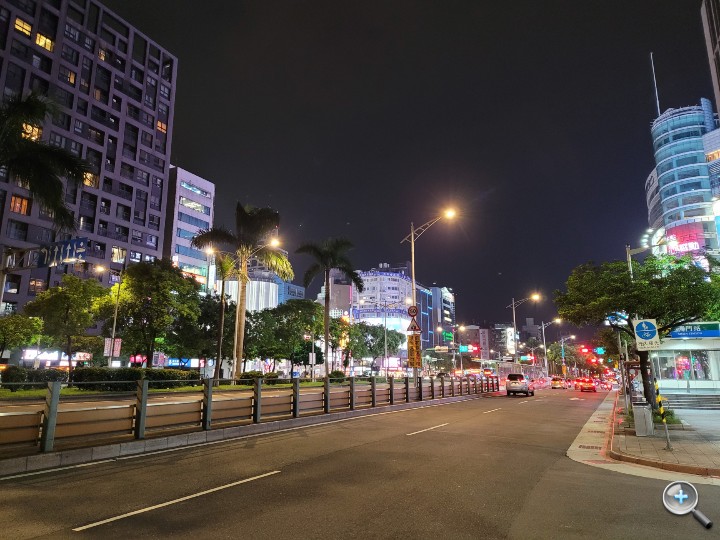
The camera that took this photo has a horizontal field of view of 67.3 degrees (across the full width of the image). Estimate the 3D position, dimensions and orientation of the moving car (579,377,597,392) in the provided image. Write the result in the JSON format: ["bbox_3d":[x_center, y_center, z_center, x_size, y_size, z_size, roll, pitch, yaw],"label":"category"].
[{"bbox_3d":[24.592,12.277,58.143,1.780,1.500,4.500,-5,-12,24],"label":"moving car"}]

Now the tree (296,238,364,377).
[{"bbox_3d":[-3.436,4.587,62.088,7.400,16.660,7.400,0,-11,0],"label":"tree"}]

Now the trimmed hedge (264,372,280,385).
[{"bbox_3d":[-8.217,10.265,50.608,0.950,1.140,1.250,-5,-12,24],"label":"trimmed hedge"}]

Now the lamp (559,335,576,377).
[{"bbox_3d":[50.751,21.875,132.270,3.600,11.166,0.500,-5,-12,24],"label":"lamp"}]

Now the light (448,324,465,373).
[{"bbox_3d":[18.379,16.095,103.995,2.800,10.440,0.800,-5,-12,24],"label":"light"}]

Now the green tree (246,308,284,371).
[{"bbox_3d":[-10.949,8.852,62.816,4.600,8.570,4.600,0,-11,0],"label":"green tree"}]

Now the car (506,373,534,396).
[{"bbox_3d":[14.179,10.101,47.590,1.770,1.750,4.500,-5,-12,24],"label":"car"}]

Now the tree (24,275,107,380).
[{"bbox_3d":[-22.175,4.746,41.822,5.800,8.620,5.800,-5,-12,24],"label":"tree"}]

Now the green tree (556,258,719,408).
[{"bbox_3d":[8.179,2.028,16.113,4.200,4.980,4.400,-5,-12,24],"label":"green tree"}]

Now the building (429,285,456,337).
[{"bbox_3d":[34.421,30.713,254.224,15.000,40.502,24.000,-5,-12,24],"label":"building"}]

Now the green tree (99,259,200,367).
[{"bbox_3d":[-16.945,4.094,43.534,7.300,10.279,7.800,-5,-12,24],"label":"green tree"}]

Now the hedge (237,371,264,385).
[{"bbox_3d":[-8.559,8.508,42.660,1.400,1.050,1.700,-5,-12,24],"label":"hedge"}]

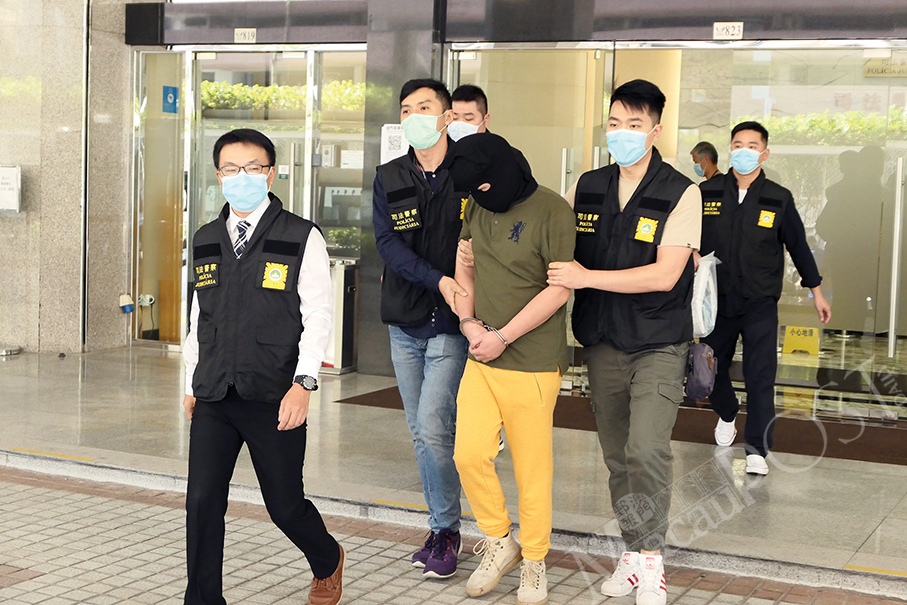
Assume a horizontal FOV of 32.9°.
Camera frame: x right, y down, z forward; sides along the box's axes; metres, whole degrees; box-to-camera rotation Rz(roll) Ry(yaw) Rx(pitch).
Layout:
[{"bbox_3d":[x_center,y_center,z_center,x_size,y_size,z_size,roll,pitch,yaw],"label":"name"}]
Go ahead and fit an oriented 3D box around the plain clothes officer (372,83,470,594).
[{"bbox_3d":[-0.067,0.075,5.553,0.500,1.760,0.420,3,5,17],"label":"plain clothes officer"}]

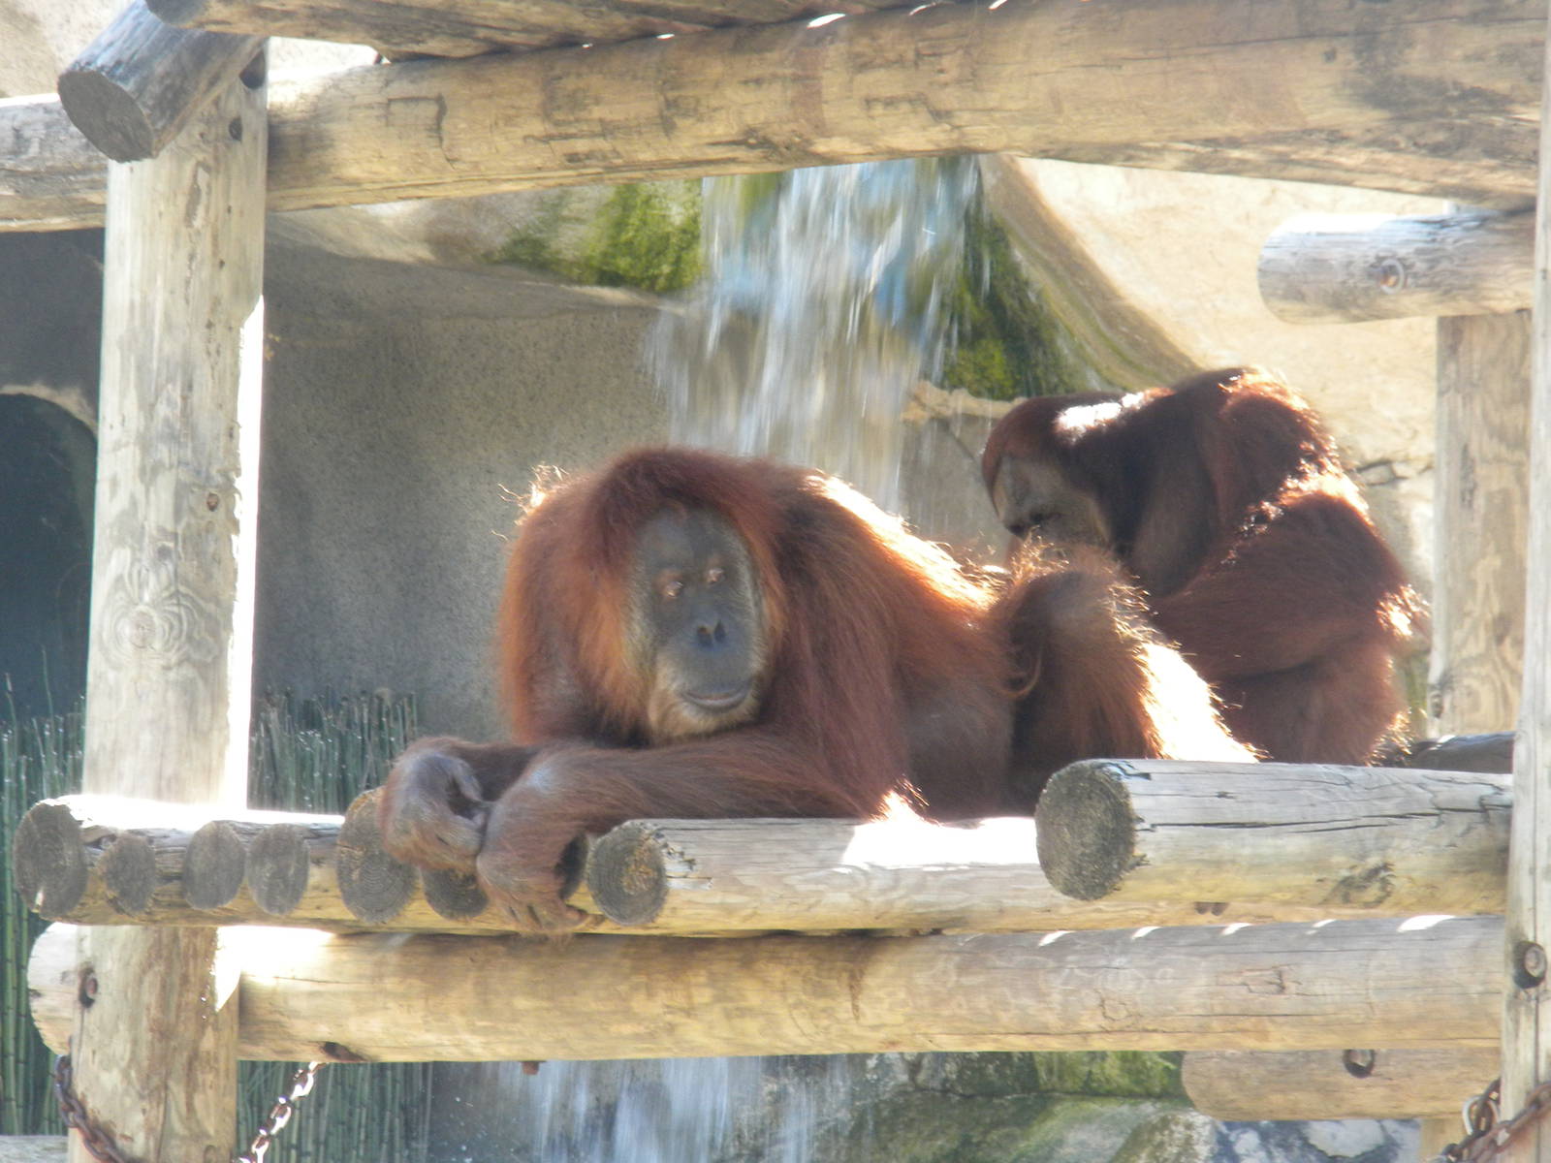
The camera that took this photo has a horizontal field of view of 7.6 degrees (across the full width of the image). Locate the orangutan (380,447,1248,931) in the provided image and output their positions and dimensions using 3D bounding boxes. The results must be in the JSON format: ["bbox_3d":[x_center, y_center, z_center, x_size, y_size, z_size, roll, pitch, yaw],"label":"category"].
[{"bbox_3d":[0.039,0.113,12.000,0.480,0.480,0.800,-1,-4,38],"label":"orangutan"}]

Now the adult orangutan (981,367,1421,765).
[{"bbox_3d":[0.451,0.007,12.550,0.480,0.470,0.420,3,-3,-24],"label":"adult orangutan"}]

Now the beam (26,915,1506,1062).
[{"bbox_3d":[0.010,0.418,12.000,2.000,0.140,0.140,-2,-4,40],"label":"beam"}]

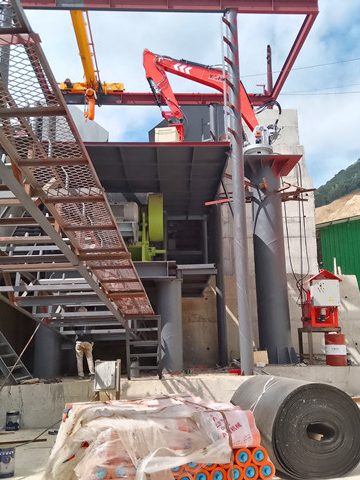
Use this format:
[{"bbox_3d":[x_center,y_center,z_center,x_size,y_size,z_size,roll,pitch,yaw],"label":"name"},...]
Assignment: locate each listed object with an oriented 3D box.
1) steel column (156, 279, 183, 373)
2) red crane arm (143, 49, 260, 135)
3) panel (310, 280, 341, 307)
[{"bbox_3d":[-0.324,2.446,14.233,0.730,2.600,0.730,-1,-12,0],"label":"steel column"},{"bbox_3d":[0.716,-5.161,17.507,4.043,3.434,0.500,-2,-13,3],"label":"red crane arm"},{"bbox_3d":[4.189,1.553,14.417,0.750,0.740,0.250,-1,-12,0],"label":"panel"}]

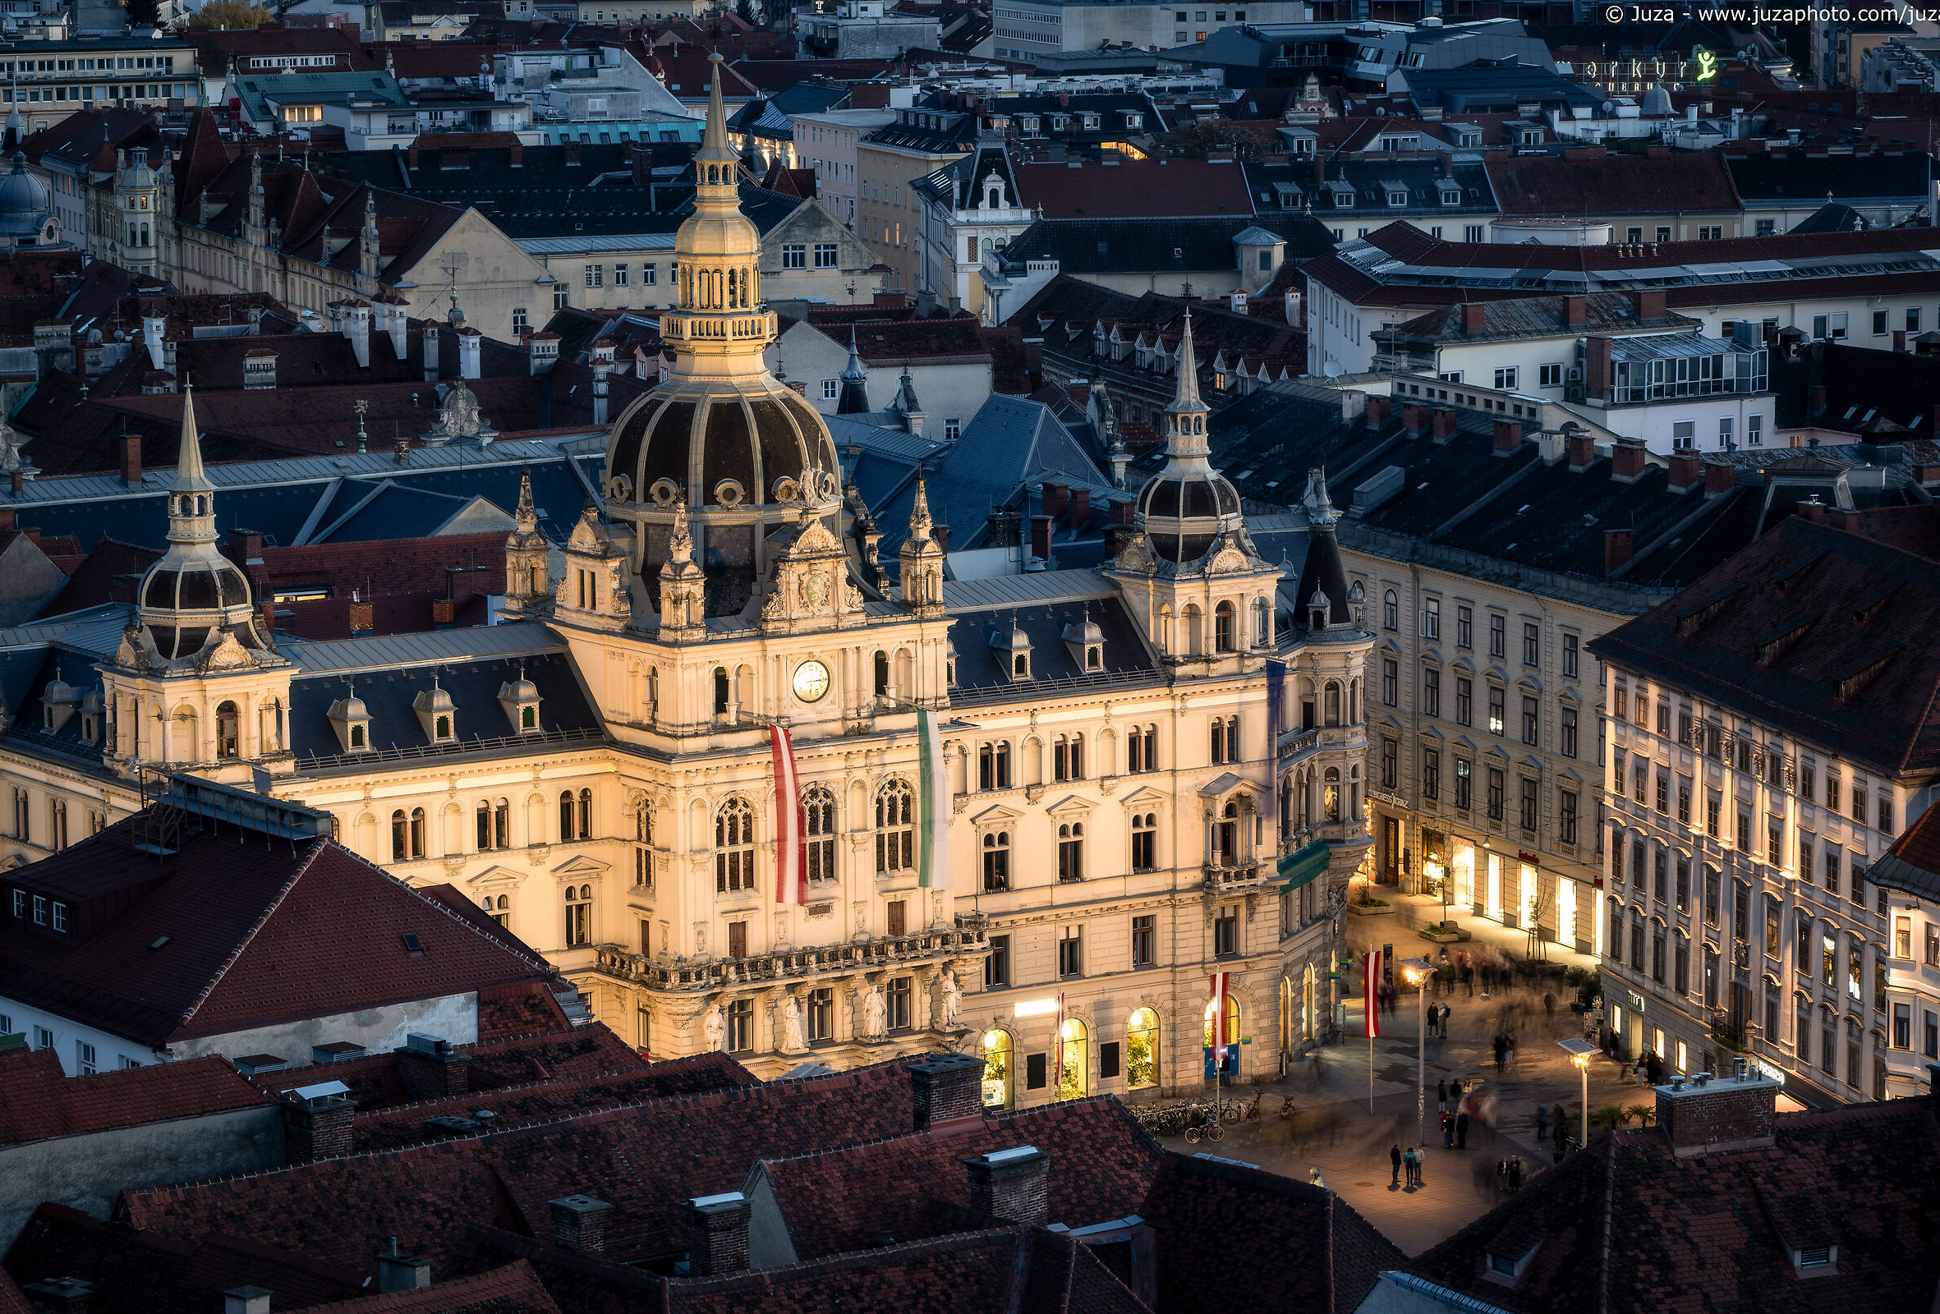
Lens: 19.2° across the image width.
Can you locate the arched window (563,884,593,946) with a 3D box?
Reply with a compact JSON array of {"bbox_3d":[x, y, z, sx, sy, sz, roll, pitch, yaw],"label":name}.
[{"bbox_3d":[-18.121,11.963,266.489,1.510,2.970,0.306,-6,10,-34],"label":"arched window"}]

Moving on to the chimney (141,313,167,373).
[{"bbox_3d":[-62.563,-24.522,441.119,1.224,4.794,2.040,-6,10,-34],"label":"chimney"}]

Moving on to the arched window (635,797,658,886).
[{"bbox_3d":[-14.415,8.051,252.484,0.350,4.250,2.000,-6,10,-34],"label":"arched window"}]

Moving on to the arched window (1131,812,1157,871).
[{"bbox_3d":[8.194,8.663,269.955,1.420,2.820,0.300,-6,10,-34],"label":"arched window"}]

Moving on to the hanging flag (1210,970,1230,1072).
[{"bbox_3d":[11.752,17.103,271.577,1.050,4.600,0.250,-6,10,-34],"label":"hanging flag"}]

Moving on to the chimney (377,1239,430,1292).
[{"bbox_3d":[-14.498,15.797,147.546,1.500,1.650,0.550,7,11,44],"label":"chimney"}]

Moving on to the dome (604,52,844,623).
[{"bbox_3d":[-11.602,-14.985,268.643,11.118,26.520,11.118,0,8,0],"label":"dome"}]

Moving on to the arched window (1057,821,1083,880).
[{"bbox_3d":[5.005,9.579,281.990,1.487,2.951,0.306,-6,10,-34],"label":"arched window"}]

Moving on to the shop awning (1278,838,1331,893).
[{"bbox_3d":[17.123,10.607,293.472,0.663,1.530,6.243,3,9,23],"label":"shop awning"}]

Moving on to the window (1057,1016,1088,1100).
[{"bbox_3d":[4.796,18.823,269.049,1.880,3.920,0.300,-6,10,-34],"label":"window"}]

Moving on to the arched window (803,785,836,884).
[{"bbox_3d":[-6.747,7.824,253.511,2.050,4.300,0.350,-6,10,-34],"label":"arched window"}]

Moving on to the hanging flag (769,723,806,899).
[{"bbox_3d":[-8.138,6.973,256.373,0.700,7.800,2.100,-6,10,-34],"label":"hanging flag"}]

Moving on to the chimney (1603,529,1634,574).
[{"bbox_3d":[34.387,-5.585,305.308,1.180,2.420,0.800,-4,9,-24],"label":"chimney"}]

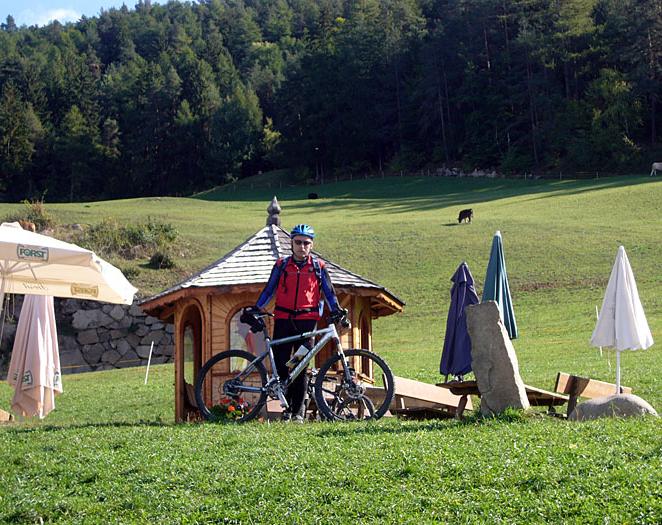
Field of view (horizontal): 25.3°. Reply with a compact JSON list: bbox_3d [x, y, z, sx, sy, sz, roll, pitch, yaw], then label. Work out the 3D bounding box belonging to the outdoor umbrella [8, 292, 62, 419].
[{"bbox_3d":[-3.716,1.127,18.253,0.660,2.680,0.660,4,-11,1],"label":"outdoor umbrella"}]

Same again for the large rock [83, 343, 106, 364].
[{"bbox_3d":[-4.817,1.856,30.100,0.440,0.430,0.360,-1,-11,0],"label":"large rock"}]

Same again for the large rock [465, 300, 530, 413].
[{"bbox_3d":[1.584,0.958,14.000,0.600,1.170,0.380,-1,-11,0],"label":"large rock"}]

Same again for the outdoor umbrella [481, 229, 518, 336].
[{"bbox_3d":[1.903,0.855,16.671,0.470,2.490,0.470,1,-11,0],"label":"outdoor umbrella"}]

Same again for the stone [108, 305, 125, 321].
[{"bbox_3d":[-4.374,1.025,30.100,0.350,0.310,0.320,-1,-11,0],"label":"stone"}]

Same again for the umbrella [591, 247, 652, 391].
[{"bbox_3d":[3.162,0.891,16.100,0.680,2.180,0.680,3,-11,1],"label":"umbrella"}]

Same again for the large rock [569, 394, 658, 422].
[{"bbox_3d":[2.708,1.448,14.150,0.830,0.350,0.550,-1,-11,0],"label":"large rock"}]

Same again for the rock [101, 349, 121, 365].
[{"bbox_3d":[-4.476,1.917,30.100,0.410,0.300,0.340,-1,-11,0],"label":"rock"}]

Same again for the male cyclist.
[{"bbox_3d":[-0.287,0.521,13.050,0.830,1.800,0.480,-1,-11,0],"label":"male cyclist"}]

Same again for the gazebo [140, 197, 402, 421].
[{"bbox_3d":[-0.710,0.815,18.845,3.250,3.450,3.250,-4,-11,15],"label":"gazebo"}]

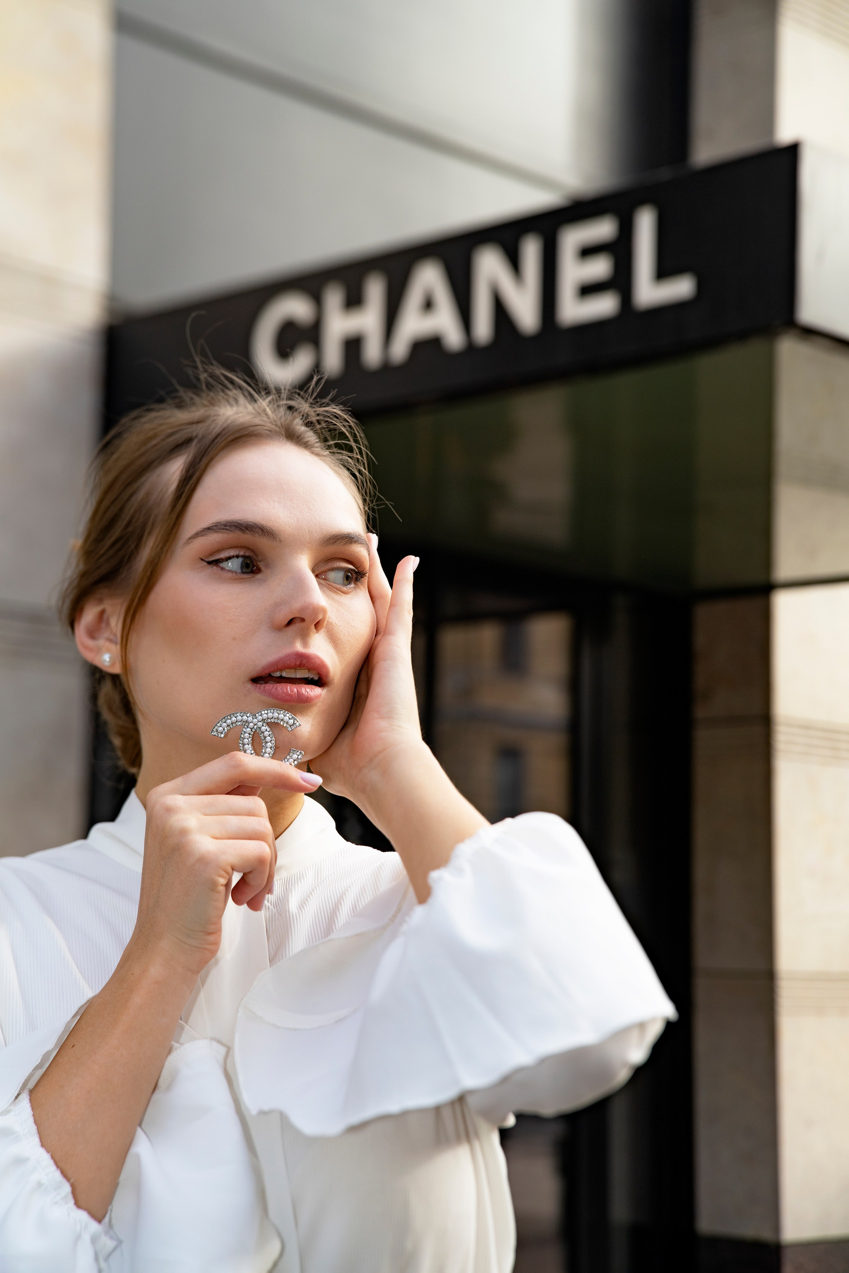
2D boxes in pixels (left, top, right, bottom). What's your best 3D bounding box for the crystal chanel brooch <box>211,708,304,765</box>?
[{"bbox_3d":[-0.095,0.060,1.400,0.051,0.038,0.009,-7,-2,-4],"label":"crystal chanel brooch"}]

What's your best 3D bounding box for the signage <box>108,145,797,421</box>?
[{"bbox_3d":[-0.002,-0.846,6.870,2.504,0.453,0.130,-6,-11,41],"label":"signage"}]

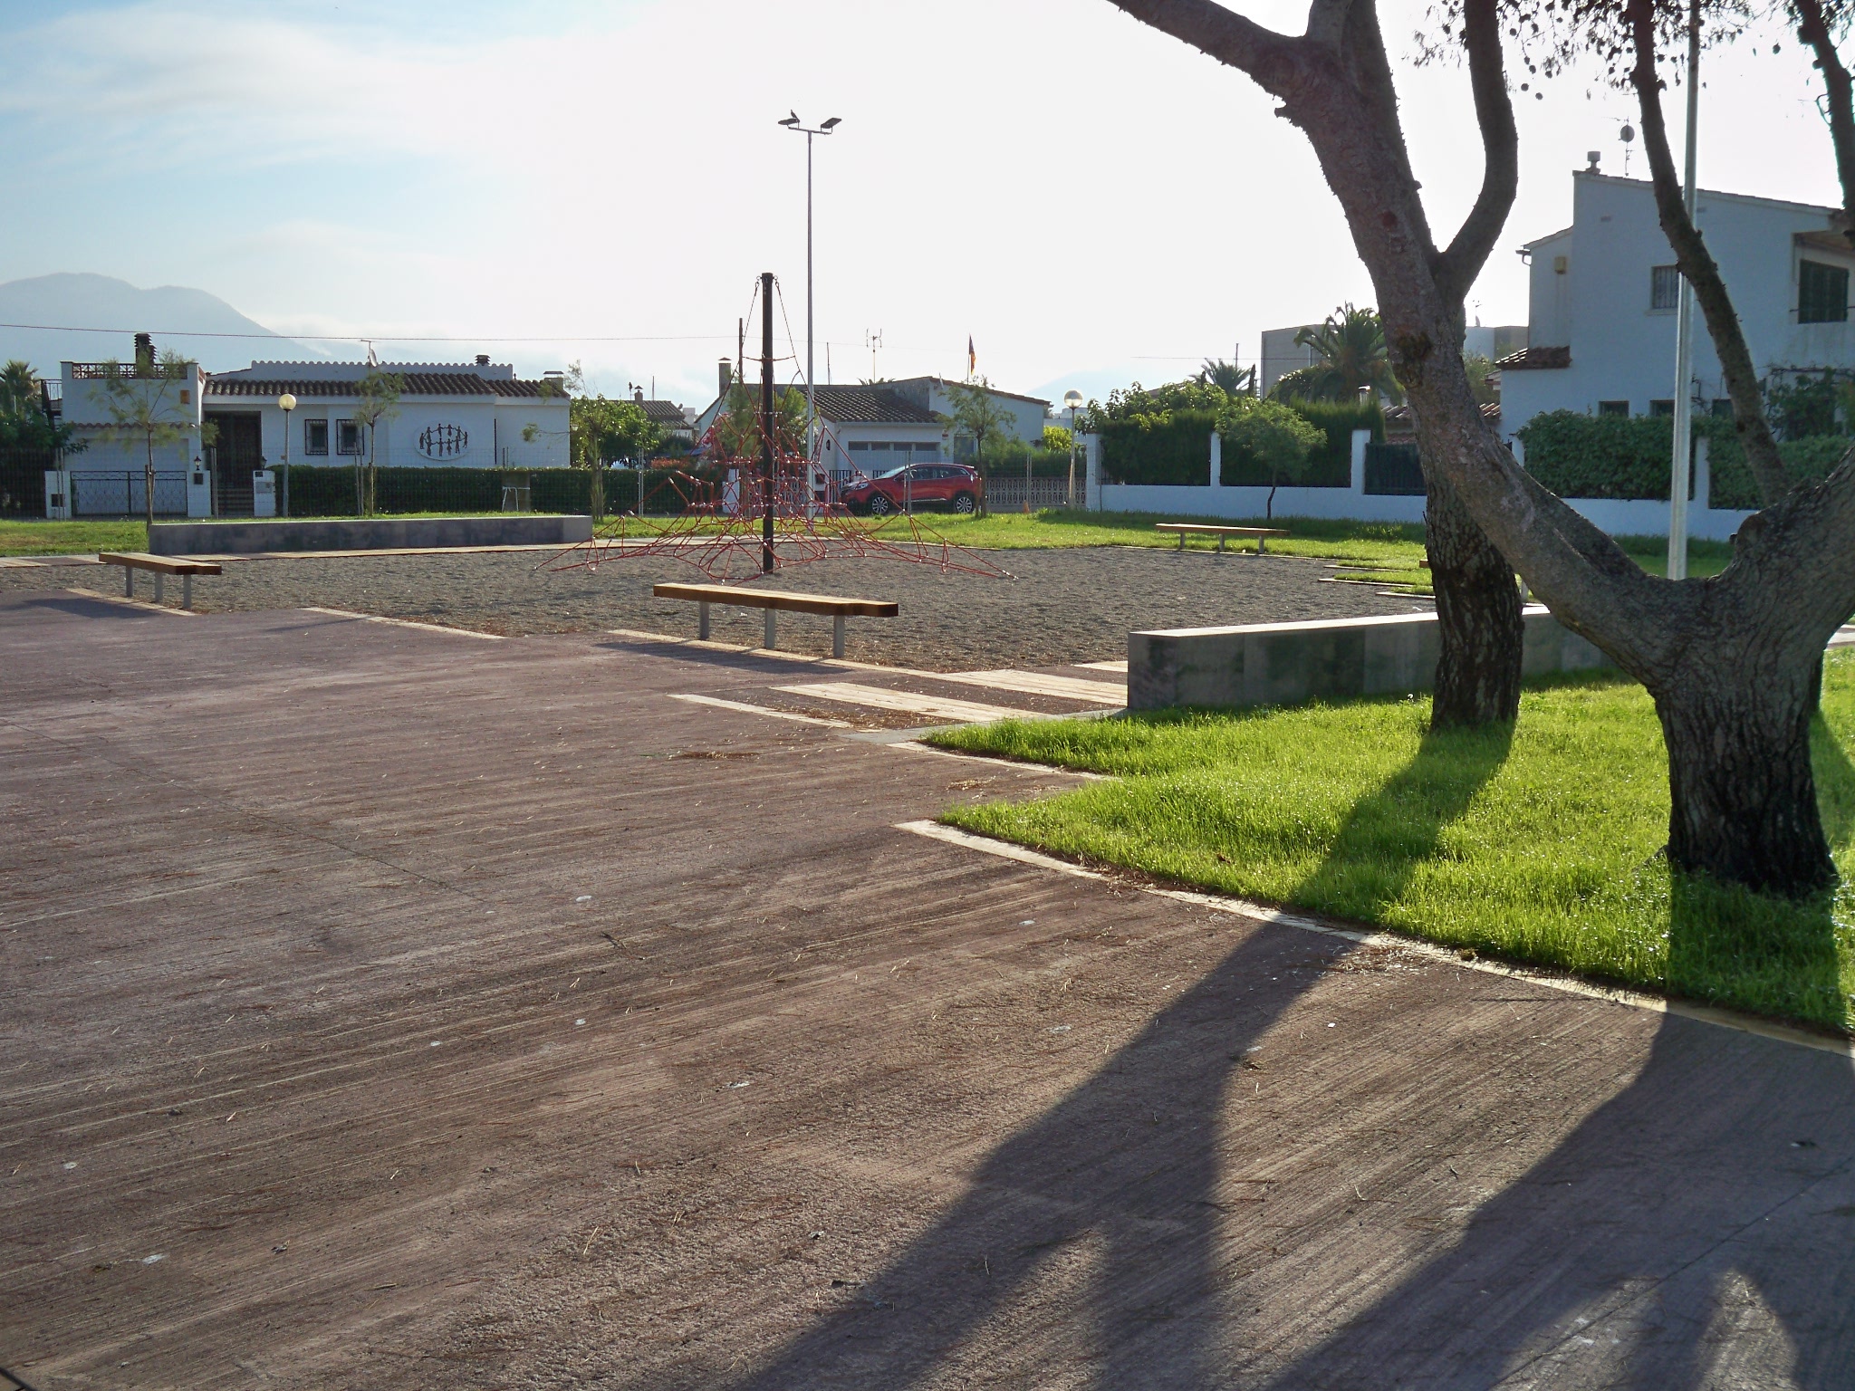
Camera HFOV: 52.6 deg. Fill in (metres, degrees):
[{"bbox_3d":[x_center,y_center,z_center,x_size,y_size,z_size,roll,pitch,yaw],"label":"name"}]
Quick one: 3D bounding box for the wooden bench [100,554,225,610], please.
[{"bbox_3d":[-8.272,-1.225,20.203,0.420,0.460,2.850,-5,9,-39],"label":"wooden bench"}]

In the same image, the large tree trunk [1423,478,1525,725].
[{"bbox_3d":[3.138,-0.553,10.759,0.520,1.450,0.500,2,7,16],"label":"large tree trunk"}]

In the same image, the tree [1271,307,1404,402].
[{"bbox_3d":[14.218,-9.823,64.278,4.400,7.000,4.400,0,7,0],"label":"tree"}]

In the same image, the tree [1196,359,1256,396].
[{"bbox_3d":[16.600,-15.052,104.948,3.500,7.400,3.500,0,7,0],"label":"tree"}]

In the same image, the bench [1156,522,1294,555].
[{"bbox_3d":[5.386,-2.841,34.203,0.420,0.460,2.900,-5,9,-39],"label":"bench"}]

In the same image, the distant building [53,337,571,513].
[{"bbox_3d":[-20.600,-9.221,65.666,15.900,5.400,10.000,-1,7,-12],"label":"distant building"}]

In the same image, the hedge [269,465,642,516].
[{"bbox_3d":[-13.097,-5.772,53.199,10.100,1.420,0.900,-1,7,-14],"label":"hedge"}]

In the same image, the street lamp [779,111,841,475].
[{"bbox_3d":[-2.730,-8.366,42.699,1.150,9.300,0.850,-5,9,-36],"label":"street lamp"}]

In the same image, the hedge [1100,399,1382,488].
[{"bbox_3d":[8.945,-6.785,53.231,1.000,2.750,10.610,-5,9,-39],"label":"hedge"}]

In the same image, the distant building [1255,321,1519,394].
[{"bbox_3d":[23.700,-14.452,95.954,11.000,8.400,7.000,-2,7,-18],"label":"distant building"}]

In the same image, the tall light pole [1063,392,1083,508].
[{"bbox_3d":[4.312,-7.293,55.524,0.530,3.600,0.530,0,7,0],"label":"tall light pole"}]

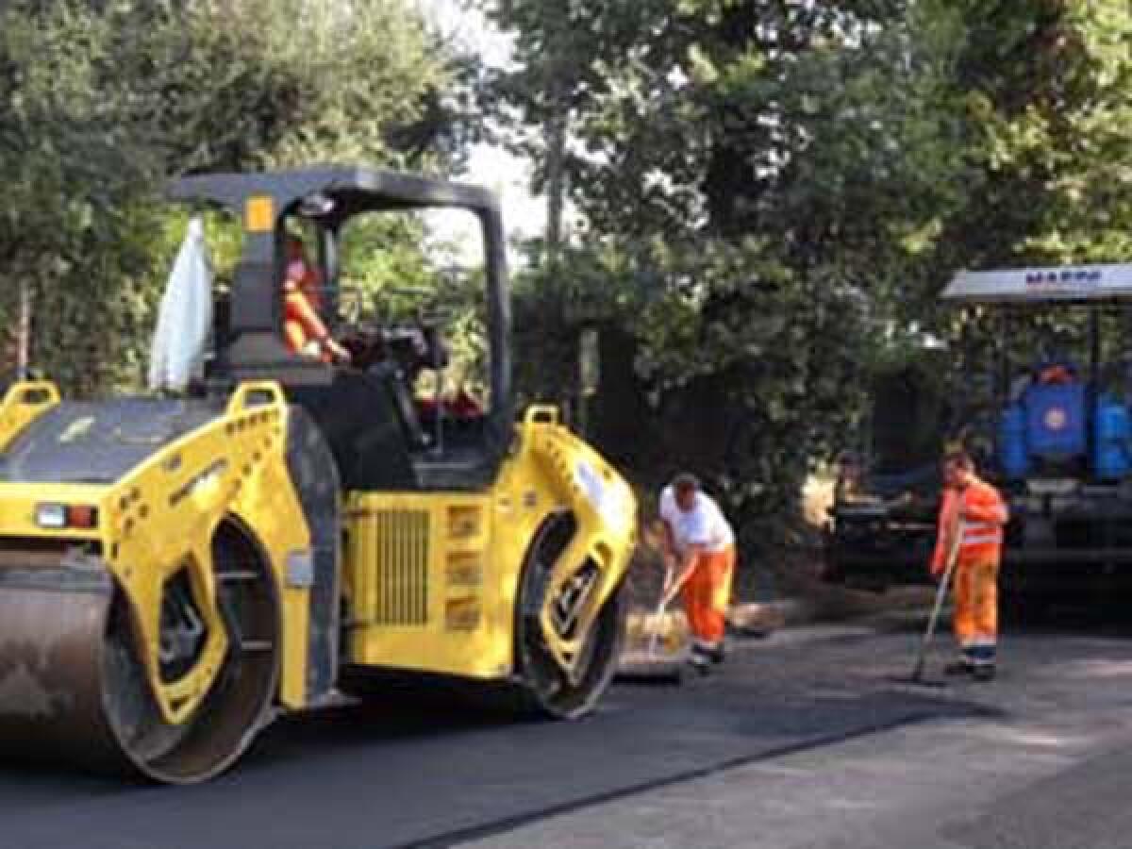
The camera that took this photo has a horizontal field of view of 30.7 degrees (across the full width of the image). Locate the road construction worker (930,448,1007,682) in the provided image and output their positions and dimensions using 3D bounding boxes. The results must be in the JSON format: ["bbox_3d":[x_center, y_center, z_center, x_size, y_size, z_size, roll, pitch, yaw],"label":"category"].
[{"bbox_3d":[2.965,1.030,15.150,0.570,1.700,0.450,-2,-2,41],"label":"road construction worker"}]

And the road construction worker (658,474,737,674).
[{"bbox_3d":[0.977,1.118,15.400,0.730,1.490,0.560,2,-3,-45],"label":"road construction worker"}]

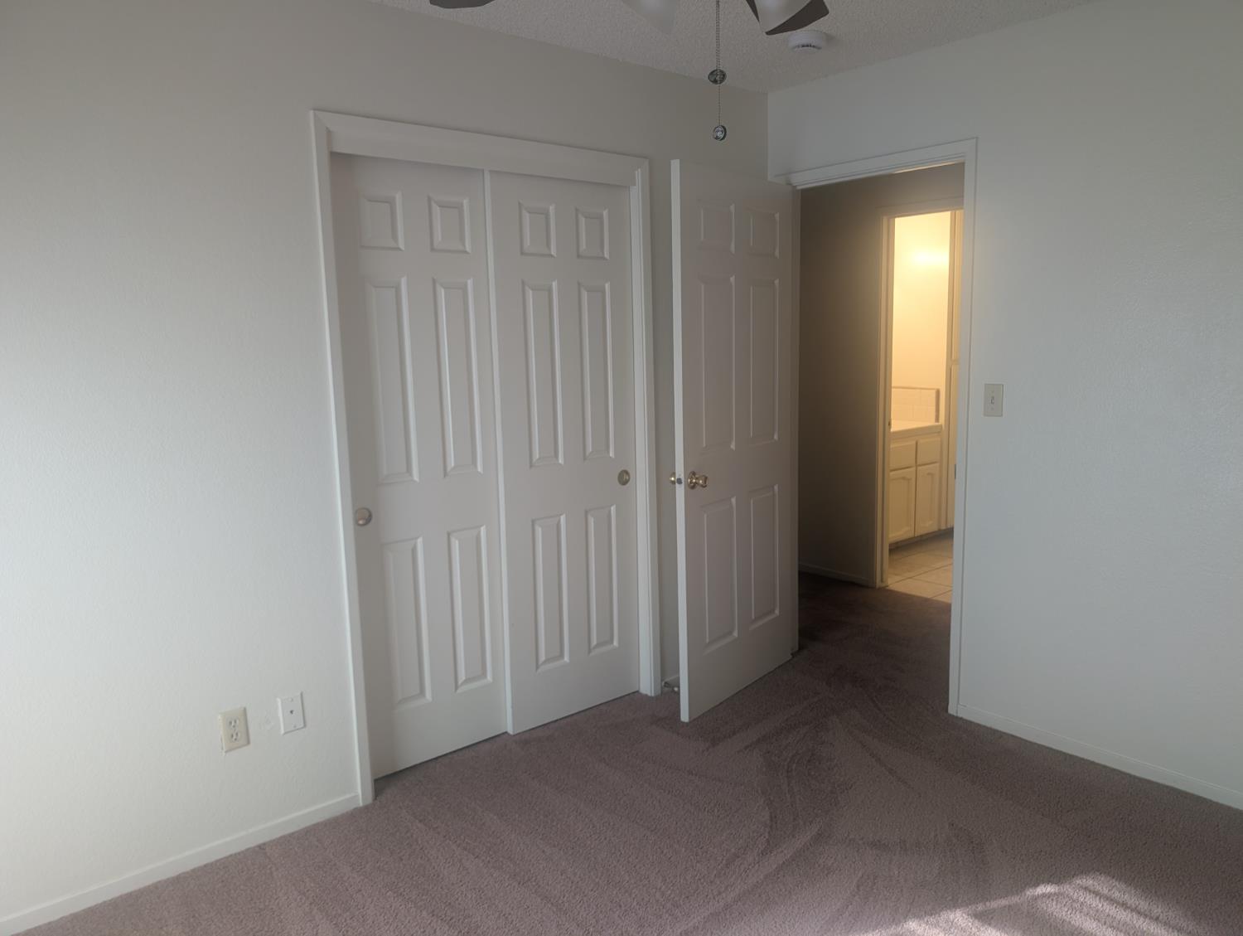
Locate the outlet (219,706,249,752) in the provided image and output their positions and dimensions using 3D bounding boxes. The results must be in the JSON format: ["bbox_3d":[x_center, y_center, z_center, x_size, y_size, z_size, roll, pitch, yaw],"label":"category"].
[{"bbox_3d":[-1.102,0.751,2.463,0.071,0.116,0.008,-8,11,-39],"label":"outlet"}]

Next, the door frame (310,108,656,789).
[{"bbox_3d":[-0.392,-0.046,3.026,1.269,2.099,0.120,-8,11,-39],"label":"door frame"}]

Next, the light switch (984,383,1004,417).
[{"bbox_3d":[1.300,-0.235,3.021,0.012,0.115,0.070,-8,11,-39],"label":"light switch"}]

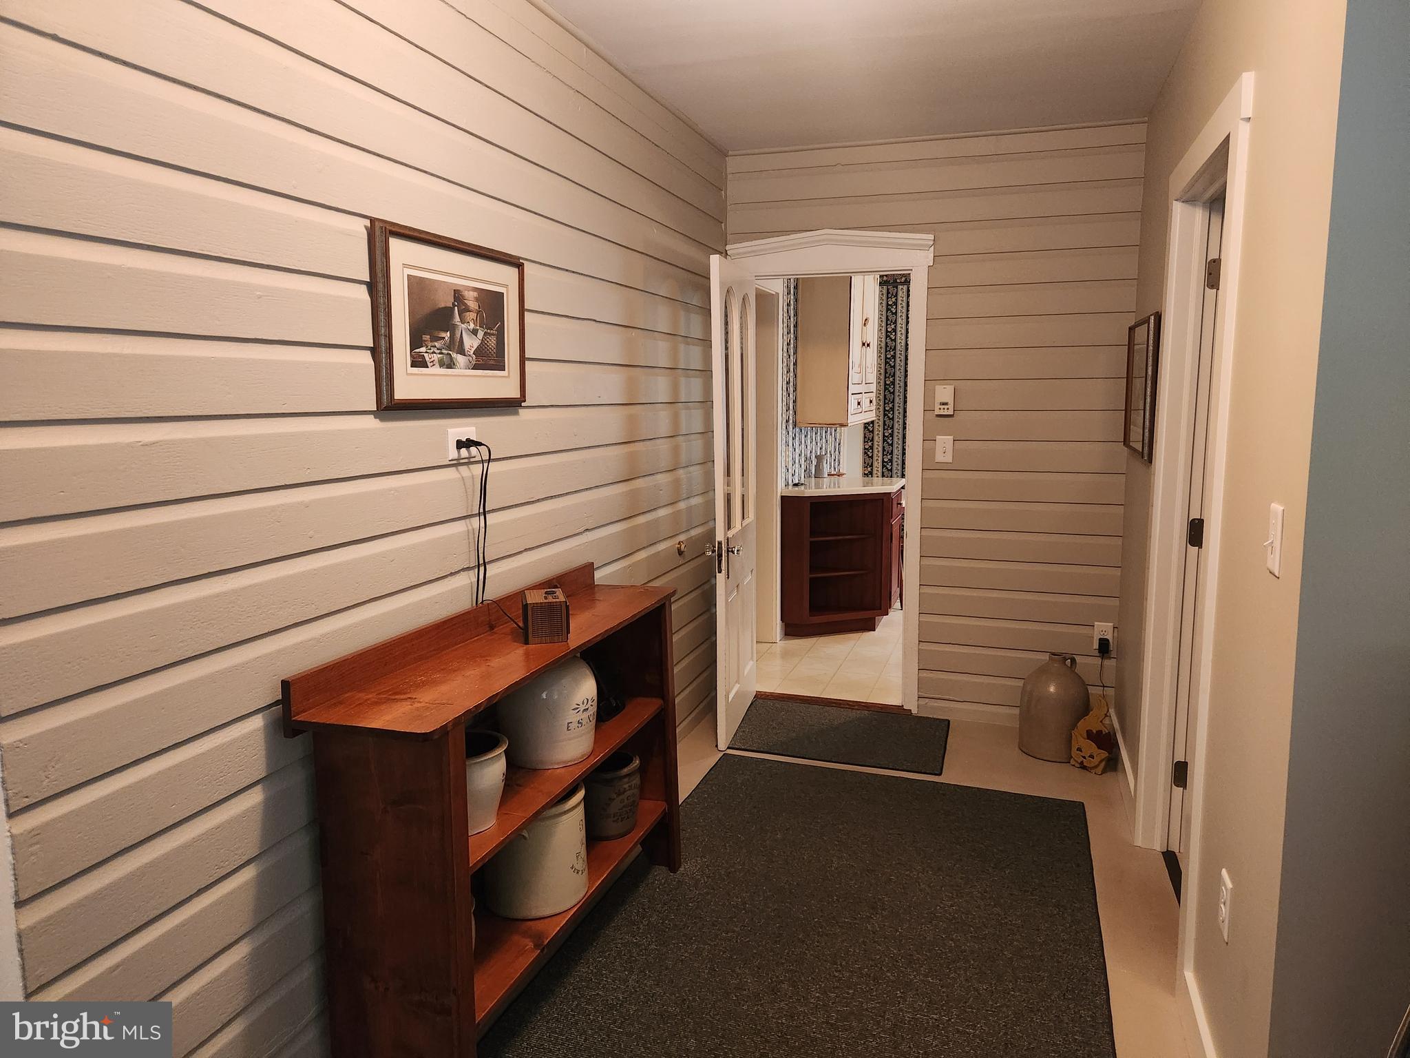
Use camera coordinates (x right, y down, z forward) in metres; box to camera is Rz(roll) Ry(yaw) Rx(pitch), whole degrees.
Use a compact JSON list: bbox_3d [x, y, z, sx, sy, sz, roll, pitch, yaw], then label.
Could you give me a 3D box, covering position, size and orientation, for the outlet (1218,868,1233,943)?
[{"bbox_3d":[1.011,0.735,1.830,0.013,0.117,0.074,2,8,18],"label":"outlet"}]

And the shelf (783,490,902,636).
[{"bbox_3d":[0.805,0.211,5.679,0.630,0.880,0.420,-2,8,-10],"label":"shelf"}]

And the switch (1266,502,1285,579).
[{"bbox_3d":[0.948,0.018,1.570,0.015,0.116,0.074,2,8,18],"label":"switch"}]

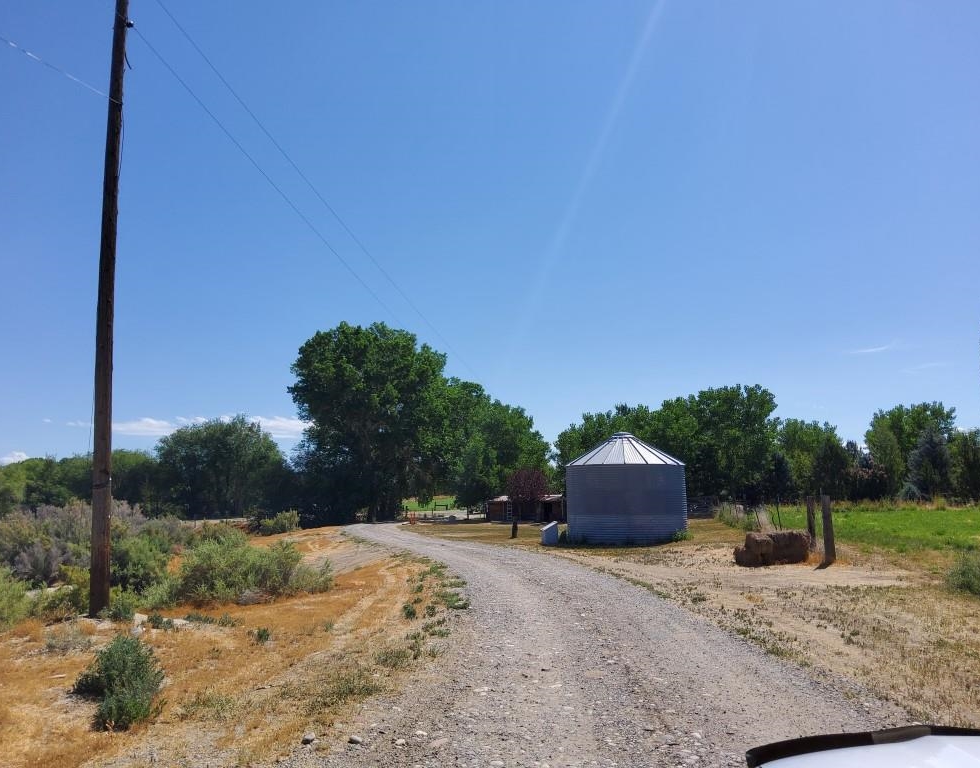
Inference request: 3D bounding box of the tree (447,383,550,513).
[{"bbox_3d":[0.726,7.006,86.014,11.631,14.967,11.049,0,-8,0],"label":"tree"}]

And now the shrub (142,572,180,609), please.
[{"bbox_3d":[-5.629,3.534,13.100,0.640,0.620,0.600,3,-8,-23],"label":"shrub"}]

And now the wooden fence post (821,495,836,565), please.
[{"bbox_3d":[9.243,3.946,21.000,0.270,1.850,0.250,-4,-8,23],"label":"wooden fence post"}]

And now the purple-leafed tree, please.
[{"bbox_3d":[1.877,5.883,38.502,2.100,3.489,2.100,-1,-8,3],"label":"purple-leafed tree"}]

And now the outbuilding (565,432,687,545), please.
[{"bbox_3d":[6.327,4.634,35.827,5.500,5.000,5.500,-2,-8,10],"label":"outbuilding"}]

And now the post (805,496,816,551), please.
[{"bbox_3d":[10.251,4.458,24.601,0.266,1.700,0.266,-4,-9,22],"label":"post"}]

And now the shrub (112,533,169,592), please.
[{"bbox_3d":[-7.044,3.597,15.500,1.100,1.150,1.050,3,-8,-24],"label":"shrub"}]

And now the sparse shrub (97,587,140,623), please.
[{"bbox_3d":[-5.072,3.037,10.500,0.455,0.423,0.432,4,-9,-25],"label":"sparse shrub"}]

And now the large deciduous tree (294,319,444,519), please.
[{"bbox_3d":[-10.111,3.121,64.000,13.000,16.300,12.500,1,-8,-9],"label":"large deciduous tree"}]

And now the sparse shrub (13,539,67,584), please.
[{"bbox_3d":[-9.372,3.691,16.000,0.969,0.935,0.921,5,-10,-29],"label":"sparse shrub"}]

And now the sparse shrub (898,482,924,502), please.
[{"bbox_3d":[43.843,11.336,80.000,2.372,2.163,2.372,-5,-10,28],"label":"sparse shrub"}]

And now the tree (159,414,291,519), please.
[{"bbox_3d":[-23.739,7.294,68.000,11.200,8.900,10.500,2,-8,-19],"label":"tree"}]

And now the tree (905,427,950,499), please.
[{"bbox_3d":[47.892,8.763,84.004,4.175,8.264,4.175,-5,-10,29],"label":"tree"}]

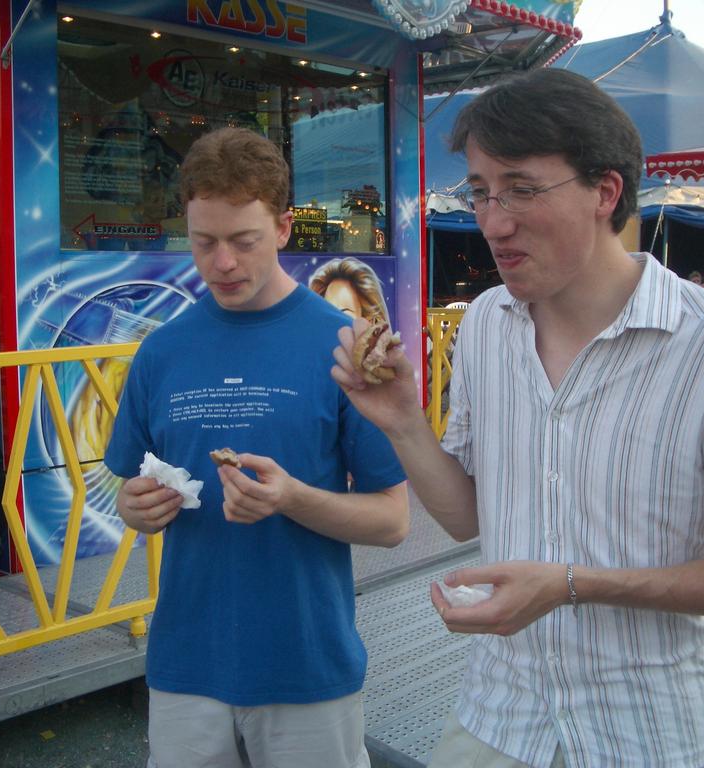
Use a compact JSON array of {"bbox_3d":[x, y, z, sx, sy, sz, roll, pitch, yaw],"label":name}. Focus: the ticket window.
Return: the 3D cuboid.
[{"bbox_3d":[-0.545,-1.215,5.344,2.120,1.080,0.120,-6,7,-44],"label":"ticket window"}]

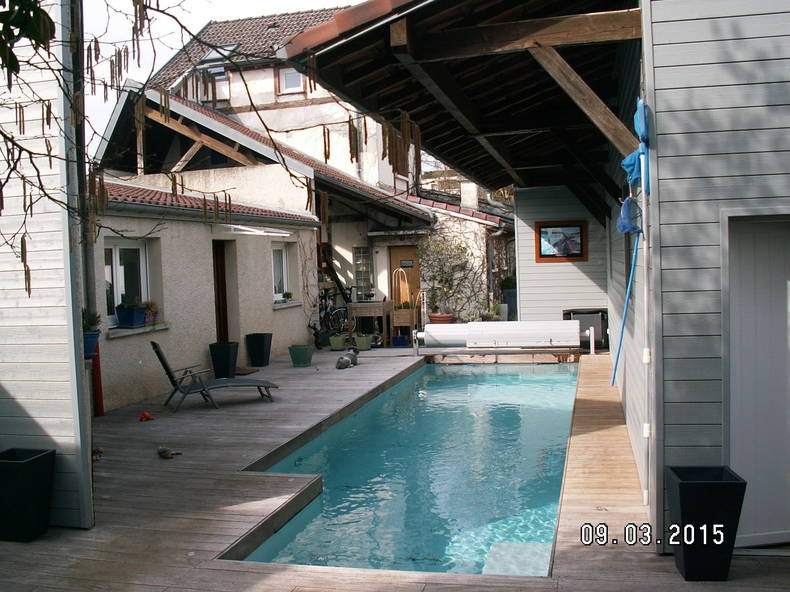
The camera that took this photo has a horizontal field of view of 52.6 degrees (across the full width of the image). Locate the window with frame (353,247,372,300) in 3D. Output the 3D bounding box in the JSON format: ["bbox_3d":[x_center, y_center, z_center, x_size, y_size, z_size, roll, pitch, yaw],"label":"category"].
[{"bbox_3d":[-0.765,-0.530,18.800,0.470,1.300,0.130,-1,3,14],"label":"window with frame"}]

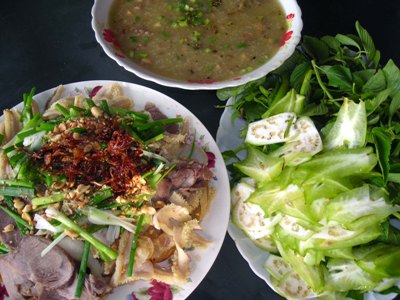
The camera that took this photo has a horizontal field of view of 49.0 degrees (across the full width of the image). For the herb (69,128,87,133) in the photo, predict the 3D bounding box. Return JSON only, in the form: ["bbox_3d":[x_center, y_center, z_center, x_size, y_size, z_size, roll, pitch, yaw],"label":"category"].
[{"bbox_3d":[-0.119,-0.019,0.427,0.017,0.005,0.006,0,62,-3],"label":"herb"}]

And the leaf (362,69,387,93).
[{"bbox_3d":[0.178,-0.072,0.452,0.016,0.013,0.028,40,65,21],"label":"leaf"}]

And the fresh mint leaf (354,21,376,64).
[{"bbox_3d":[0.194,-0.128,0.515,0.015,0.008,0.053,-19,83,-13],"label":"fresh mint leaf"}]

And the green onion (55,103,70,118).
[{"bbox_3d":[-0.133,-0.038,0.425,0.007,0.010,0.024,-35,65,-21],"label":"green onion"}]

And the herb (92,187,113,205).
[{"bbox_3d":[-0.087,0.041,0.396,0.020,0.007,0.009,-35,69,-13],"label":"herb"}]

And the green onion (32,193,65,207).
[{"bbox_3d":[-0.138,0.044,0.397,0.030,0.007,0.008,-11,63,0],"label":"green onion"}]

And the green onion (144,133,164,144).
[{"bbox_3d":[-0.042,-0.010,0.406,0.016,0.008,0.007,-24,61,-16],"label":"green onion"}]

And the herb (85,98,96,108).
[{"bbox_3d":[-0.107,-0.046,0.430,0.008,0.009,0.015,-29,63,-19],"label":"herb"}]

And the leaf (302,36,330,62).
[{"bbox_3d":[0.138,-0.121,0.522,0.027,0.008,0.043,-35,69,-19],"label":"leaf"}]

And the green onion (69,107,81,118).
[{"bbox_3d":[-0.130,-0.039,0.456,0.010,0.009,0.013,-20,65,-13],"label":"green onion"}]

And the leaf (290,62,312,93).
[{"bbox_3d":[0.104,-0.075,0.452,0.017,0.013,0.033,27,61,15],"label":"leaf"}]

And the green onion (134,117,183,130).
[{"bbox_3d":[-0.042,-0.027,0.451,0.051,0.007,0.008,-11,63,-9],"label":"green onion"}]

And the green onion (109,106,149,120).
[{"bbox_3d":[-0.074,-0.038,0.458,0.044,0.008,0.009,15,62,5],"label":"green onion"}]

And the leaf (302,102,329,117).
[{"bbox_3d":[0.124,-0.042,0.471,0.033,0.008,0.012,-17,64,-12],"label":"leaf"}]

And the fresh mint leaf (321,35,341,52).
[{"bbox_3d":[0.143,-0.116,0.481,0.019,0.012,0.023,-31,64,-20],"label":"fresh mint leaf"}]

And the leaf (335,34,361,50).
[{"bbox_3d":[0.161,-0.116,0.479,0.026,0.012,0.016,32,62,17],"label":"leaf"}]

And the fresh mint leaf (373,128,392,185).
[{"bbox_3d":[0.178,0.005,0.433,0.011,0.012,0.064,2,62,-2],"label":"fresh mint leaf"}]

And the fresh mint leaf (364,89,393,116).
[{"bbox_3d":[0.176,-0.047,0.433,0.013,0.013,0.041,41,65,21],"label":"fresh mint leaf"}]

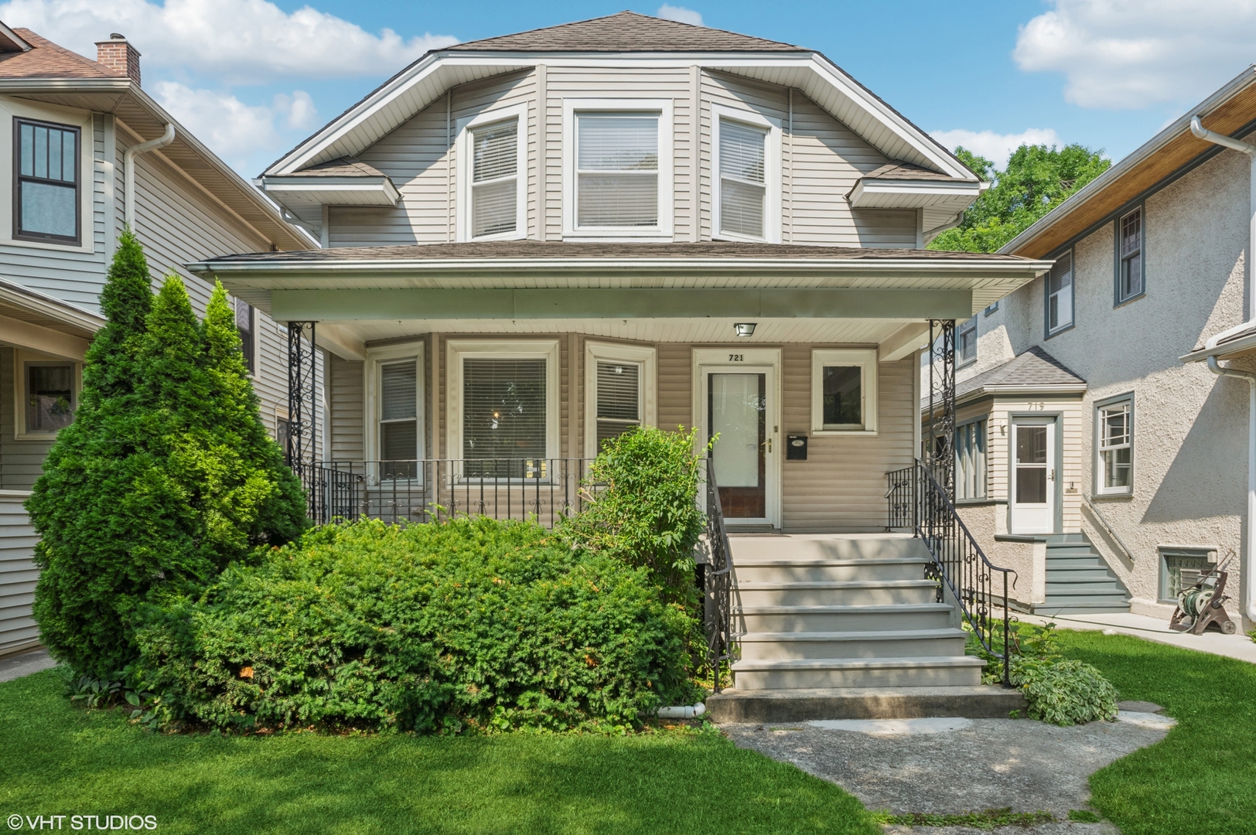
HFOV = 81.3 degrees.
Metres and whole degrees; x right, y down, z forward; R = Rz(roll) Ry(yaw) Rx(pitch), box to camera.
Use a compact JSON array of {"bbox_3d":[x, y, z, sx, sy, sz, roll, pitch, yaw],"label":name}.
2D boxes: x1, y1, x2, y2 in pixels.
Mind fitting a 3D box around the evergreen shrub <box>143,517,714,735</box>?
[{"bbox_3d":[-1.730,1.680,6.200,4.450,1.550,1.750,0,-4,0],"label":"evergreen shrub"}]

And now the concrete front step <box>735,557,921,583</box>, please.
[{"bbox_3d":[1.954,1.520,7.330,2.010,0.205,0.310,0,-4,0],"label":"concrete front step"}]

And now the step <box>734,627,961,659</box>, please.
[{"bbox_3d":[1.923,2.002,6.460,2.070,0.205,0.310,0,-4,0],"label":"step"}]

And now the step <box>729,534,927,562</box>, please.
[{"bbox_3d":[1.954,1.360,7.620,2.010,0.205,0.310,0,-4,0],"label":"step"}]

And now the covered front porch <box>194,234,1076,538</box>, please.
[{"bbox_3d":[-0.070,-0.492,8.050,8.050,3.650,2.400,0,-4,0],"label":"covered front porch"}]

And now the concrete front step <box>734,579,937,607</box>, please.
[{"bbox_3d":[1.954,1.681,7.040,2.010,0.205,0.310,0,-4,0],"label":"concrete front step"}]

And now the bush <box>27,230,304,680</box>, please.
[{"bbox_3d":[-4.830,0.352,7.550,2.650,4.500,1.900,0,-4,0],"label":"bush"}]

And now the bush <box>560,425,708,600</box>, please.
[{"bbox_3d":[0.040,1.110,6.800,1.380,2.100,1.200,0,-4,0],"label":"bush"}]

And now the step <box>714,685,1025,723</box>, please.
[{"bbox_3d":[1.875,2.332,5.960,2.500,0.190,0.380,0,-4,0],"label":"step"}]

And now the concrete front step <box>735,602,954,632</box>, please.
[{"bbox_3d":[1.923,1.841,6.750,2.070,0.205,0.310,0,-4,0],"label":"concrete front step"}]

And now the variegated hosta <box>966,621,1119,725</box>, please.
[{"bbox_3d":[3.450,2.130,6.200,1.180,0.650,1.100,0,-4,0],"label":"variegated hosta"}]

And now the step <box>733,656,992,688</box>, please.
[{"bbox_3d":[1.923,2.163,6.170,2.070,0.205,0.310,0,-4,0],"label":"step"}]

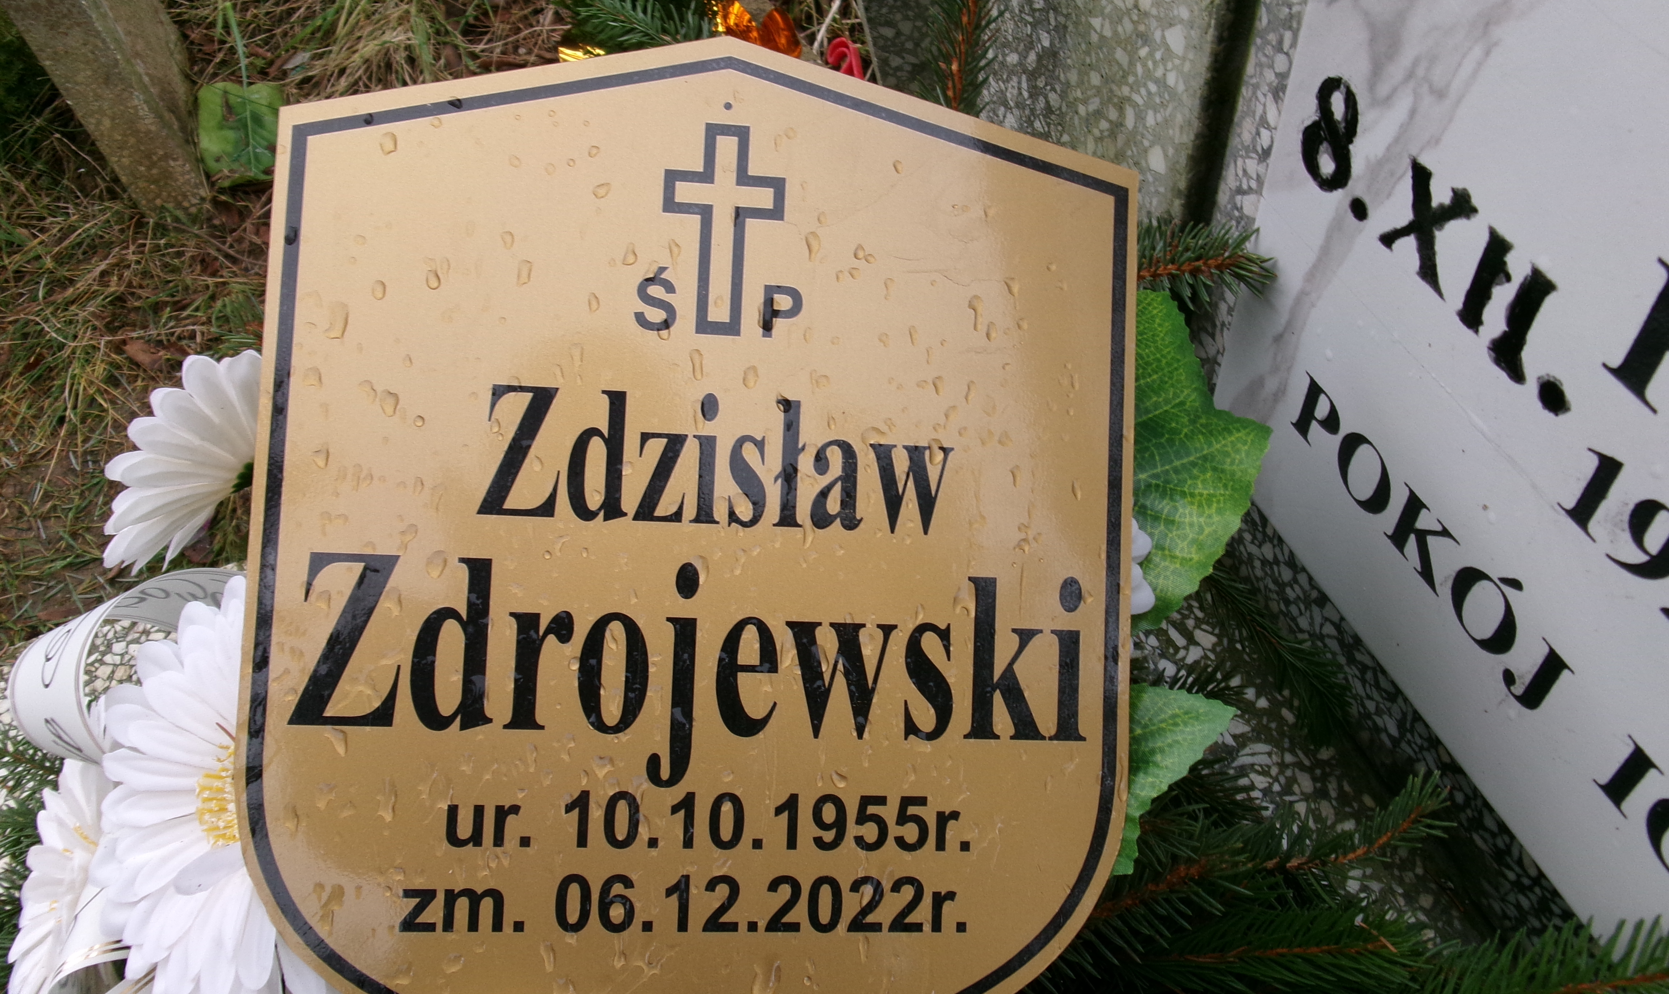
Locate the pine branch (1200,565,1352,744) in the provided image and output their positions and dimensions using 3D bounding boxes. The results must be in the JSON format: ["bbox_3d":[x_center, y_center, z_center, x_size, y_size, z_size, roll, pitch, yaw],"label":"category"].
[{"bbox_3d":[0.136,0.048,0.420,0.028,0.085,0.042,-8,44,50],"label":"pine branch"}]

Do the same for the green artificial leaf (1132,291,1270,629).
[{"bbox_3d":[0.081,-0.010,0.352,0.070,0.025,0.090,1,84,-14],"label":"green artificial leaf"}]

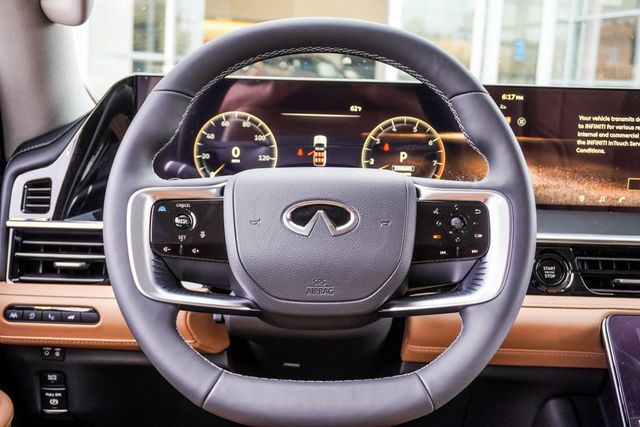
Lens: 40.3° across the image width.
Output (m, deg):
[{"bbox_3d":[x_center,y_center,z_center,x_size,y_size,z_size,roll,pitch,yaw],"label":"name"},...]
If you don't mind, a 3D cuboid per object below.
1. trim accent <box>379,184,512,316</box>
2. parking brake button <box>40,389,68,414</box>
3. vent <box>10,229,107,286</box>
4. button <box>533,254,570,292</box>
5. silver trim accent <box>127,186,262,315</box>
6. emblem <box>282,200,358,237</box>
[{"bbox_3d":[0.110,0.033,0.772,0.113,0.111,0.035,2,-14,0],"label":"trim accent"},{"bbox_3d":[-0.291,0.205,0.955,0.028,0.024,0.018,2,6,0],"label":"parking brake button"},{"bbox_3d":[-0.265,0.043,0.913,0.112,0.057,0.040,2,4,0],"label":"vent"},{"bbox_3d":[0.240,0.062,0.905,0.038,0.038,0.014,2,3,0],"label":"button"},{"bbox_3d":[-0.111,0.032,0.772,0.112,0.111,0.035,2,-14,0],"label":"silver trim accent"},{"bbox_3d":[0.001,0.004,0.772,0.067,0.030,0.009,2,-15,0],"label":"emblem"}]

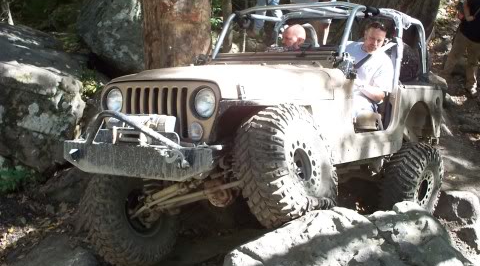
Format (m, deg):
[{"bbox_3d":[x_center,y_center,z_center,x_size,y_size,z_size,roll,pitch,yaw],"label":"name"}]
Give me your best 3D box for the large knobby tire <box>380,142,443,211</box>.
[{"bbox_3d":[1.650,0.504,6.465,0.330,0.890,0.890,18,17,37],"label":"large knobby tire"}]

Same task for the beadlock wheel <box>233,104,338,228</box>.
[{"bbox_3d":[0.297,0.248,4.524,0.330,0.890,0.890,-20,-4,31],"label":"beadlock wheel"}]

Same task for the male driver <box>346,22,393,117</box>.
[{"bbox_3d":[1.032,-0.455,5.859,0.600,1.100,0.900,4,9,38],"label":"male driver"}]

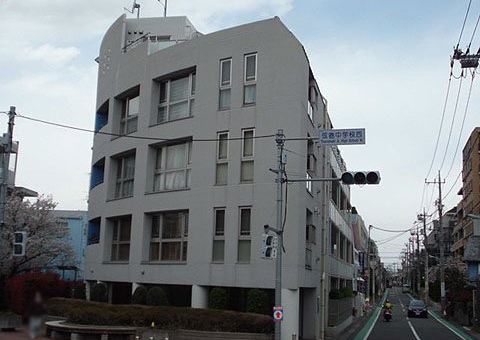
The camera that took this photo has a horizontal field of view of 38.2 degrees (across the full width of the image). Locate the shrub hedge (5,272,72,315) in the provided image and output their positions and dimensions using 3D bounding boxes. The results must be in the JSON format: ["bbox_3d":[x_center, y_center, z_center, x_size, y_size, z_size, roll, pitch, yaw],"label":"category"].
[{"bbox_3d":[-9.399,5.836,32.500,3.200,2.100,2.000,2,-9,0],"label":"shrub hedge"}]

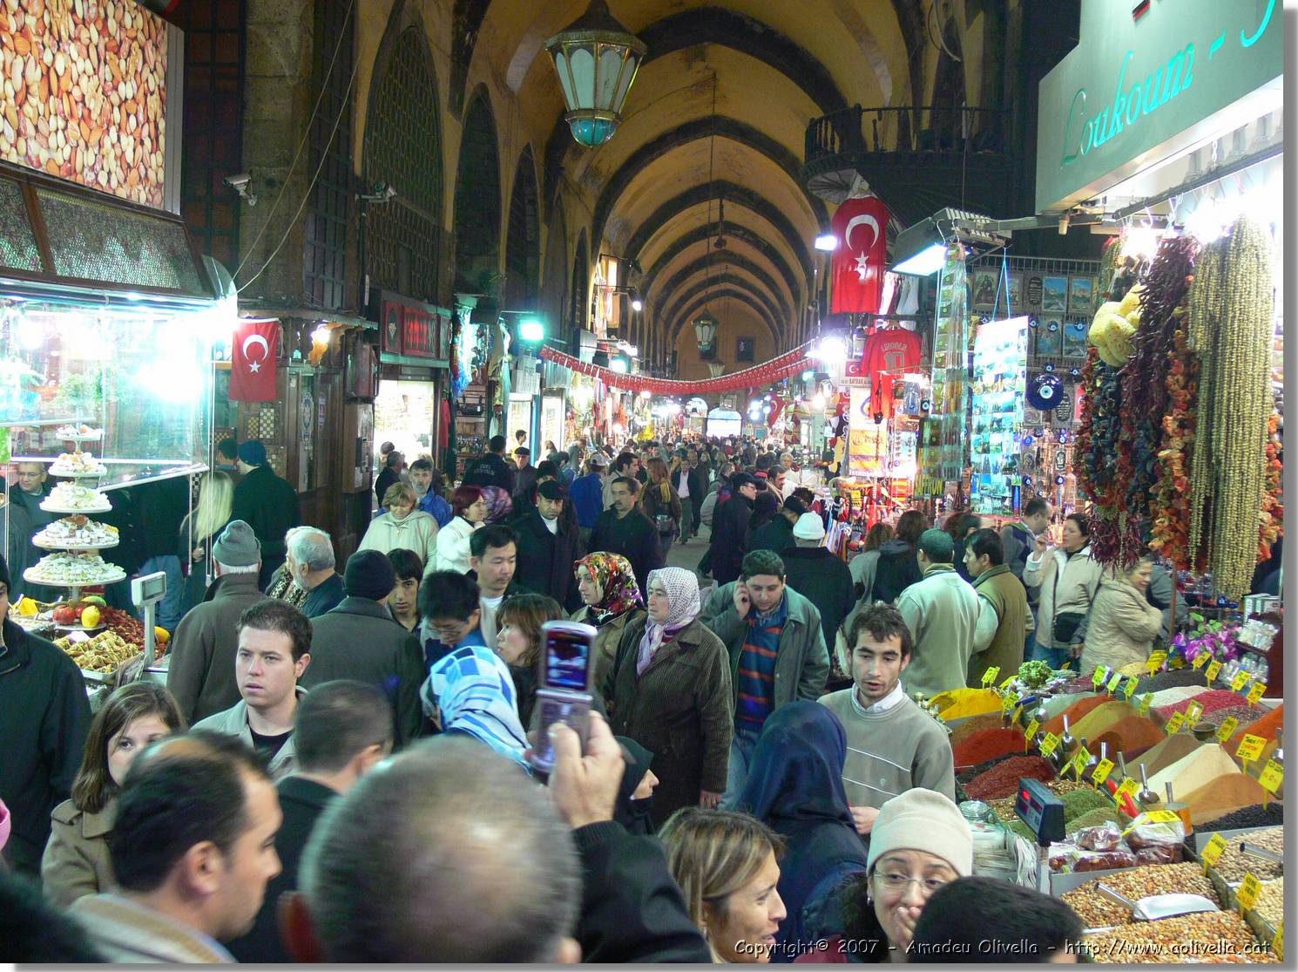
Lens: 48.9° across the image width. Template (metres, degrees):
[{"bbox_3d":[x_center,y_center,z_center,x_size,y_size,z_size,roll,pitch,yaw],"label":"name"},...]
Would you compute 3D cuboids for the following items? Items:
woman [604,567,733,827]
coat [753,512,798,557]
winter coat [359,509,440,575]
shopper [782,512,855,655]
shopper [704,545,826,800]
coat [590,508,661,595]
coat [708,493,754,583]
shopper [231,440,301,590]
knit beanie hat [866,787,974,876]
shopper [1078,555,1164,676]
[{"bbox_3d":[0.078,1.112,5.586,0.520,1.600,0.400,4,3,38],"label":"woman"},{"bbox_3d":[0.935,0.588,10.218,0.380,0.800,0.520,-1,4,-45],"label":"coat"},{"bbox_3d":[-1.586,0.540,9.018,0.560,0.800,0.360,2,3,-3],"label":"winter coat"},{"bbox_3d":[1.008,0.995,8.837,0.540,1.680,0.360,2,3,5],"label":"shopper"},{"bbox_3d":[0.471,1.108,5.788,0.550,1.710,0.400,3,3,18],"label":"shopper"},{"bbox_3d":[-0.172,0.551,9.518,0.500,0.820,0.320,3,3,18],"label":"coat"},{"bbox_3d":[0.694,0.531,12.322,0.420,0.980,0.500,2,3,-9],"label":"coat"},{"bbox_3d":[-2.596,0.606,9.540,0.520,1.830,0.360,0,3,-37],"label":"shopper"},{"bbox_3d":[0.455,0.591,2.407,0.183,0.160,0.215,2,-9,12],"label":"knit beanie hat"},{"bbox_3d":[2.476,1.148,7.535,0.420,1.570,0.500,3,3,21],"label":"shopper"}]

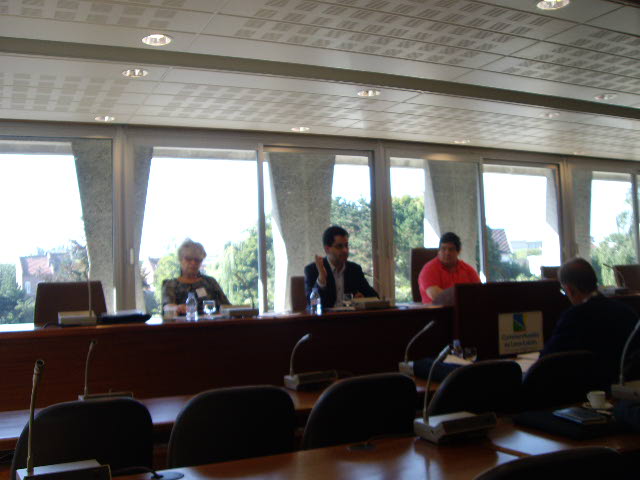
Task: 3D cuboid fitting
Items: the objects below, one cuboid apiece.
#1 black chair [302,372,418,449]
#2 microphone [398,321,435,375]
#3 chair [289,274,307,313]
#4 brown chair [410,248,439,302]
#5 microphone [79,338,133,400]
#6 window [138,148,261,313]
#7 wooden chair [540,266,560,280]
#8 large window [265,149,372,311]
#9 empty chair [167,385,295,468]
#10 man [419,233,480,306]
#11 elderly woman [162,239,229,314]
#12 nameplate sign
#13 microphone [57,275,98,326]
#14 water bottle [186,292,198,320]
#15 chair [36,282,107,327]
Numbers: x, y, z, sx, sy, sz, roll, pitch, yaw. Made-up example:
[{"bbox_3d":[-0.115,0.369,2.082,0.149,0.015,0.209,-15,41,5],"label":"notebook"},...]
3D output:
[{"bbox_3d":[0.056,0.974,2.912,0.480,0.890,0.570,0,-2,-26],"label":"black chair"},{"bbox_3d":[0.586,0.554,3.665,0.260,0.300,0.290,0,-2,-26],"label":"microphone"},{"bbox_3d":[0.088,0.756,5.292,0.480,0.970,0.560,-1,-2,-24],"label":"chair"},{"bbox_3d":[1.122,0.647,5.783,0.540,1.170,0.600,-1,-2,-24],"label":"brown chair"},{"bbox_3d":[-0.868,0.558,2.947,0.260,0.300,0.290,0,-2,-26],"label":"microphone"},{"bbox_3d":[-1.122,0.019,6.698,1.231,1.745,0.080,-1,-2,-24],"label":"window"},{"bbox_3d":[2.330,0.723,6.254,0.480,0.970,0.560,-1,-2,-24],"label":"wooden chair"},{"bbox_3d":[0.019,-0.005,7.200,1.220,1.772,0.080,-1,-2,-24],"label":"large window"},{"bbox_3d":[-0.406,0.970,2.677,0.480,0.890,0.570,0,-2,-26],"label":"empty chair"},{"bbox_3d":[1.077,0.585,5.546,0.580,1.310,0.720,-1,-2,-20],"label":"man"},{"bbox_3d":[-0.813,0.613,4.729,0.500,1.250,0.680,-1,-2,-19],"label":"elderly woman"},{"bbox_3d":[1.486,0.680,5.171,0.440,0.305,0.020,0,-2,-26],"label":"nameplate sign"},{"bbox_3d":[-1.443,0.354,4.192,0.210,0.290,0.200,-1,-2,-24],"label":"microphone"},{"bbox_3d":[-0.806,0.423,4.433,0.062,0.178,0.062,0,-2,-26],"label":"water bottle"},{"bbox_3d":[-1.577,0.765,4.507,0.480,0.970,0.560,-1,-2,-24],"label":"chair"}]

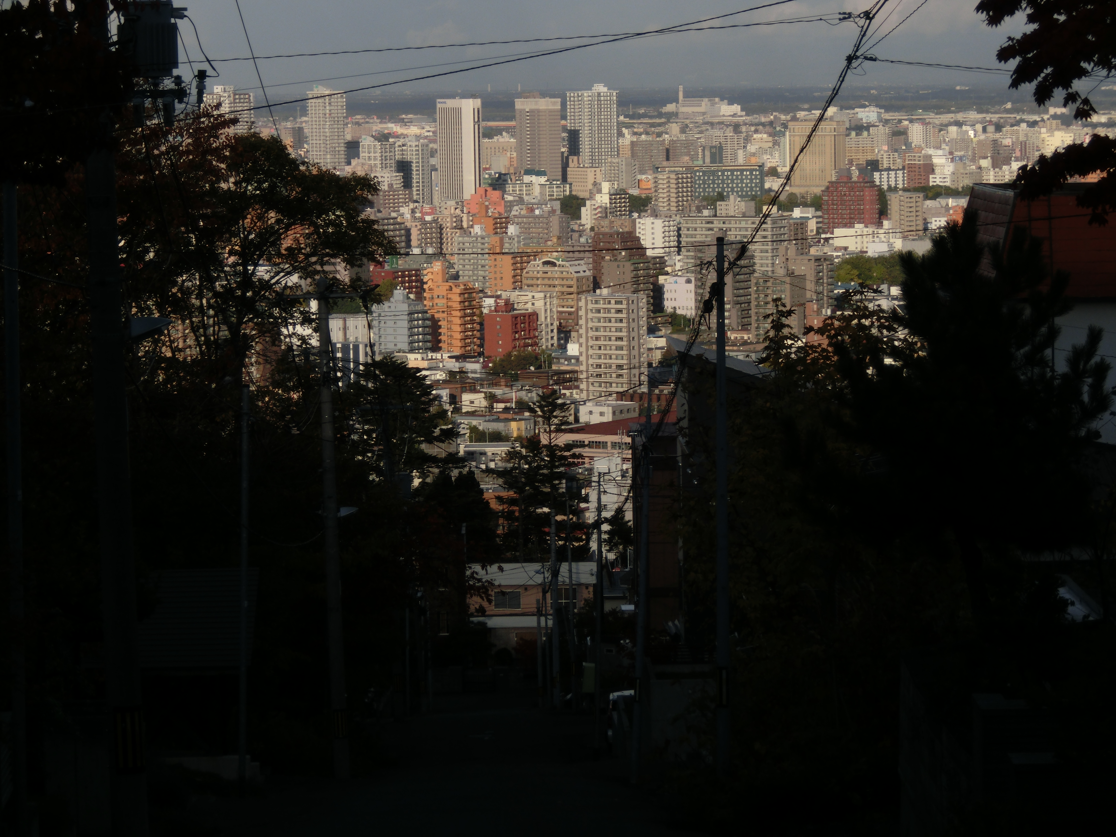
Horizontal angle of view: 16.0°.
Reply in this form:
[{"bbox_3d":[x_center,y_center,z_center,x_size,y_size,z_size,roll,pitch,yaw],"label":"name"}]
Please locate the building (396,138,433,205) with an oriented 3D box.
[{"bbox_3d":[-106.428,-178.696,2949.691,21.087,60.361,15.746,2,6,30],"label":"building"}]

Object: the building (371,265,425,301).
[{"bbox_3d":[-75.705,-63.409,1864.778,12.000,17.967,29.000,2,6,28],"label":"building"}]

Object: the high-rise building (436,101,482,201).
[{"bbox_3d":[-73.327,-197.093,2987.040,29.220,86.812,16.708,1,6,22],"label":"high-rise building"}]

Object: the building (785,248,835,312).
[{"bbox_3d":[106.091,-56.683,1678.026,13.600,30.397,20.000,2,6,27],"label":"building"}]

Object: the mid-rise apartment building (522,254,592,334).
[{"bbox_3d":[0.278,-49.364,1608.307,24.039,30.580,14.235,2,6,28],"label":"mid-rise apartment building"}]

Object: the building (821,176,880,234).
[{"bbox_3d":[182.374,-131.991,2484.807,34.000,38.658,12.600,2,6,27],"label":"building"}]

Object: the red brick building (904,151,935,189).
[{"bbox_3d":[285.025,-194.608,3139.285,15.500,31.780,16.000,2,6,28],"label":"red brick building"}]

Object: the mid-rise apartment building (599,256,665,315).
[{"bbox_3d":[30.779,-52.577,1631.862,14.049,25.974,28.251,2,6,28],"label":"mid-rise apartment building"}]

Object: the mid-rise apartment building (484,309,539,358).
[{"bbox_3d":[-16.627,-29.031,1436.402,11.300,19.573,18.000,2,6,31],"label":"mid-rise apartment building"}]

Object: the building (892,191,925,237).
[{"bbox_3d":[213.590,-124.325,2425.652,21.000,28.845,14.000,0,5,8],"label":"building"}]

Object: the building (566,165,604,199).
[{"bbox_3d":[23.470,-195.371,3288.160,28.500,27.873,19.000,0,5,8],"label":"building"}]

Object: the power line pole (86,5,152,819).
[{"bbox_3d":[-4.215,-1.567,36.815,0.360,11.066,0.360,-2,5,0],"label":"power line pole"}]

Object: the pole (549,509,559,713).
[{"bbox_3d":[-0.149,9.299,193.568,0.320,9.848,0.320,-1,5,0],"label":"pole"}]

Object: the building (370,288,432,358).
[{"bbox_3d":[-59.241,-37.017,1510.612,14.800,25.991,19.000,2,6,26],"label":"building"}]

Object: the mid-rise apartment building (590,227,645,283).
[{"bbox_3d":[27.561,-61.499,1694.615,13.164,39.202,26.932,2,6,30],"label":"mid-rise apartment building"}]

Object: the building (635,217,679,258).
[{"bbox_3d":[53.149,-97.296,2130.140,15.500,22.227,17.000,2,6,28],"label":"building"}]

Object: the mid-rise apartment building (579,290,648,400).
[{"bbox_3d":[17.578,-21.849,1254.064,17.900,36.533,11.700,2,6,31],"label":"mid-rise apartment building"}]

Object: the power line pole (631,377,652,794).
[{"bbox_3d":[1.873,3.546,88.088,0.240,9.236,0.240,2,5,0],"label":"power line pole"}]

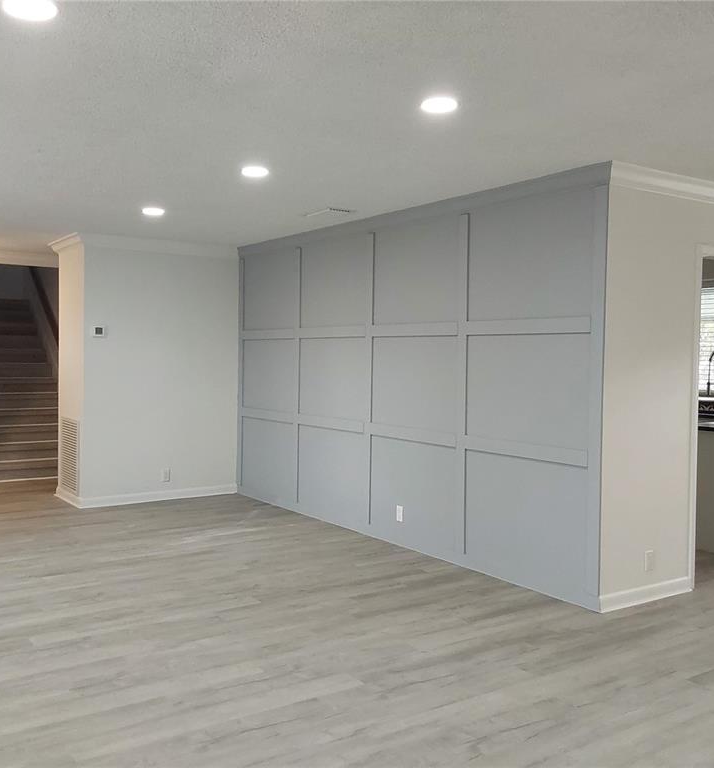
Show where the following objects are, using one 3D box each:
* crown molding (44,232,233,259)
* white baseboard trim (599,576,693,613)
[{"bbox_3d":[-2.059,-1.295,8.135,1.586,0.109,0.971,-1,2,-34],"label":"crown molding"},{"bbox_3d":[1.669,1.208,4.764,0.835,0.085,0.017,-1,2,-34],"label":"white baseboard trim"}]

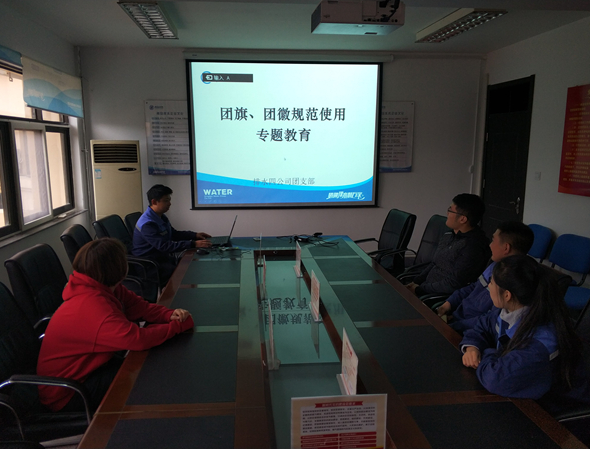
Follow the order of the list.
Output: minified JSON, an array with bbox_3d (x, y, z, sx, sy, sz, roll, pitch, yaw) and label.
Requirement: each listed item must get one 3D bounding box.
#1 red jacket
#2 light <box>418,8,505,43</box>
[{"bbox_3d":[-0.827,0.495,2.127,0.700,0.580,0.480,-3,10,-19],"label":"red jacket"},{"bbox_3d":[1.641,-2.031,4.753,0.310,0.090,1.240,-1,9,-9],"label":"light"}]

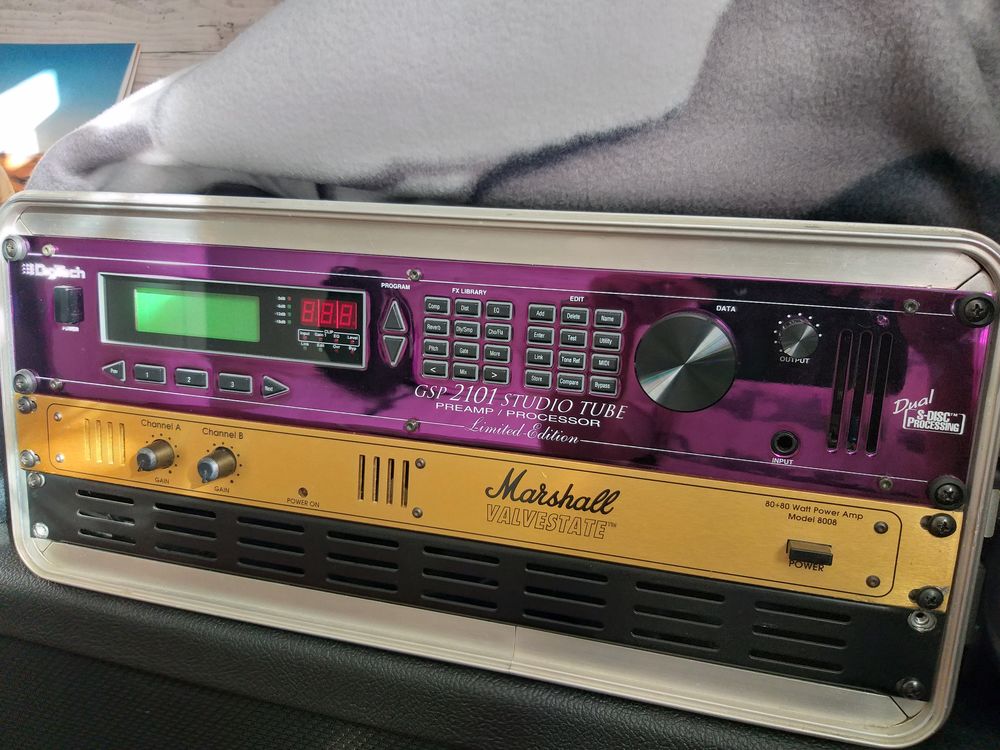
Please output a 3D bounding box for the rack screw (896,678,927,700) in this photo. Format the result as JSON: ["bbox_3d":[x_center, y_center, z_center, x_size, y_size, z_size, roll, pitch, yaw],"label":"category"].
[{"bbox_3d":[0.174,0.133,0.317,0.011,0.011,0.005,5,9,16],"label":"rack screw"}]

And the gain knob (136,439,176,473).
[{"bbox_3d":[-0.185,0.044,0.401,0.016,0.016,0.014,5,9,16],"label":"gain knob"}]

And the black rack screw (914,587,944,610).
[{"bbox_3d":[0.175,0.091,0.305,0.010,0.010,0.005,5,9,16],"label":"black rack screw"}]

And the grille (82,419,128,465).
[{"bbox_3d":[-0.219,0.037,0.419,0.026,0.024,0.003,5,9,16],"label":"grille"}]

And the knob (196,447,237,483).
[{"bbox_3d":[-0.148,0.048,0.390,0.016,0.016,0.014,5,9,16],"label":"knob"}]

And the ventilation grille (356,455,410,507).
[{"bbox_3d":[-0.057,0.052,0.372,0.027,0.024,0.003,5,9,16],"label":"ventilation grille"}]

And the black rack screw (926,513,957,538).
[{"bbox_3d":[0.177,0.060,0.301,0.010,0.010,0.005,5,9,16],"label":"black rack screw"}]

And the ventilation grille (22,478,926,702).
[{"bbox_3d":[-0.048,0.097,0.383,0.483,0.044,0.007,5,9,16],"label":"ventilation grille"}]

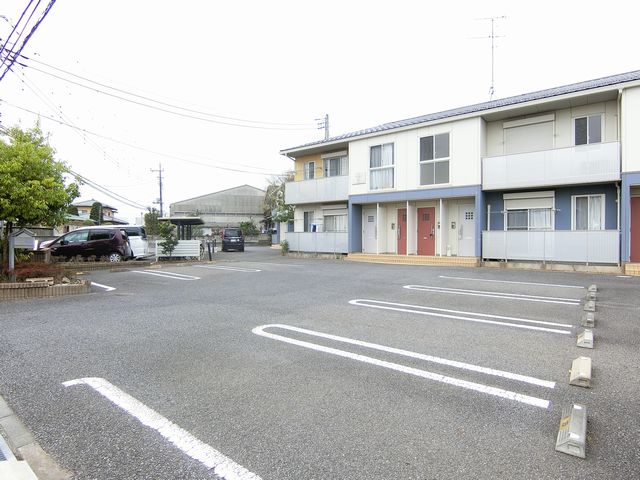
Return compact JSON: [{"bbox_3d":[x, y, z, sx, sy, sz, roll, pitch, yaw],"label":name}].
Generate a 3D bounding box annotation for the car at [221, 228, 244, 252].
[{"bbox_3d":[-7.000,0.050,29.400,1.700,1.860,4.500,0,0,-9],"label":"car"}]

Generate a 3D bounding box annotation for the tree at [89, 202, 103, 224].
[{"bbox_3d":[-31.800,-2.100,50.000,1.700,6.300,1.700,0,0,0],"label":"tree"}]

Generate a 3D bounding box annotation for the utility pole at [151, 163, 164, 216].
[{"bbox_3d":[-20.800,-4.300,45.000,1.700,10.900,0.400,0,0,0],"label":"utility pole"}]

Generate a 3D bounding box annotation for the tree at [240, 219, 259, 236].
[{"bbox_3d":[-8.700,-0.750,43.500,2.300,3.300,2.300,0,0,0],"label":"tree"}]

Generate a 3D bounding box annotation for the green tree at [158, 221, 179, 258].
[{"bbox_3d":[-7.550,0.060,17.500,0.950,2.000,0.900,0,0,0],"label":"green tree"}]

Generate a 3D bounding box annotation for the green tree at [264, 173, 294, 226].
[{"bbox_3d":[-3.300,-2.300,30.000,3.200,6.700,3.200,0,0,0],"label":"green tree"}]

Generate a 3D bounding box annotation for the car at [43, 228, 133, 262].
[{"bbox_3d":[-10.600,0.340,16.100,3.980,1.540,1.700,0,0,-13],"label":"car"}]

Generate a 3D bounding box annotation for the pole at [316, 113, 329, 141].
[{"bbox_3d":[0.200,-4.800,30.000,1.200,11.700,0.500,0,0,0],"label":"pole"}]

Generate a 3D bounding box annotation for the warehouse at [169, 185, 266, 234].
[{"bbox_3d":[-13.000,-3.200,58.000,20.000,8.800,19.000,0,0,-18],"label":"warehouse"}]

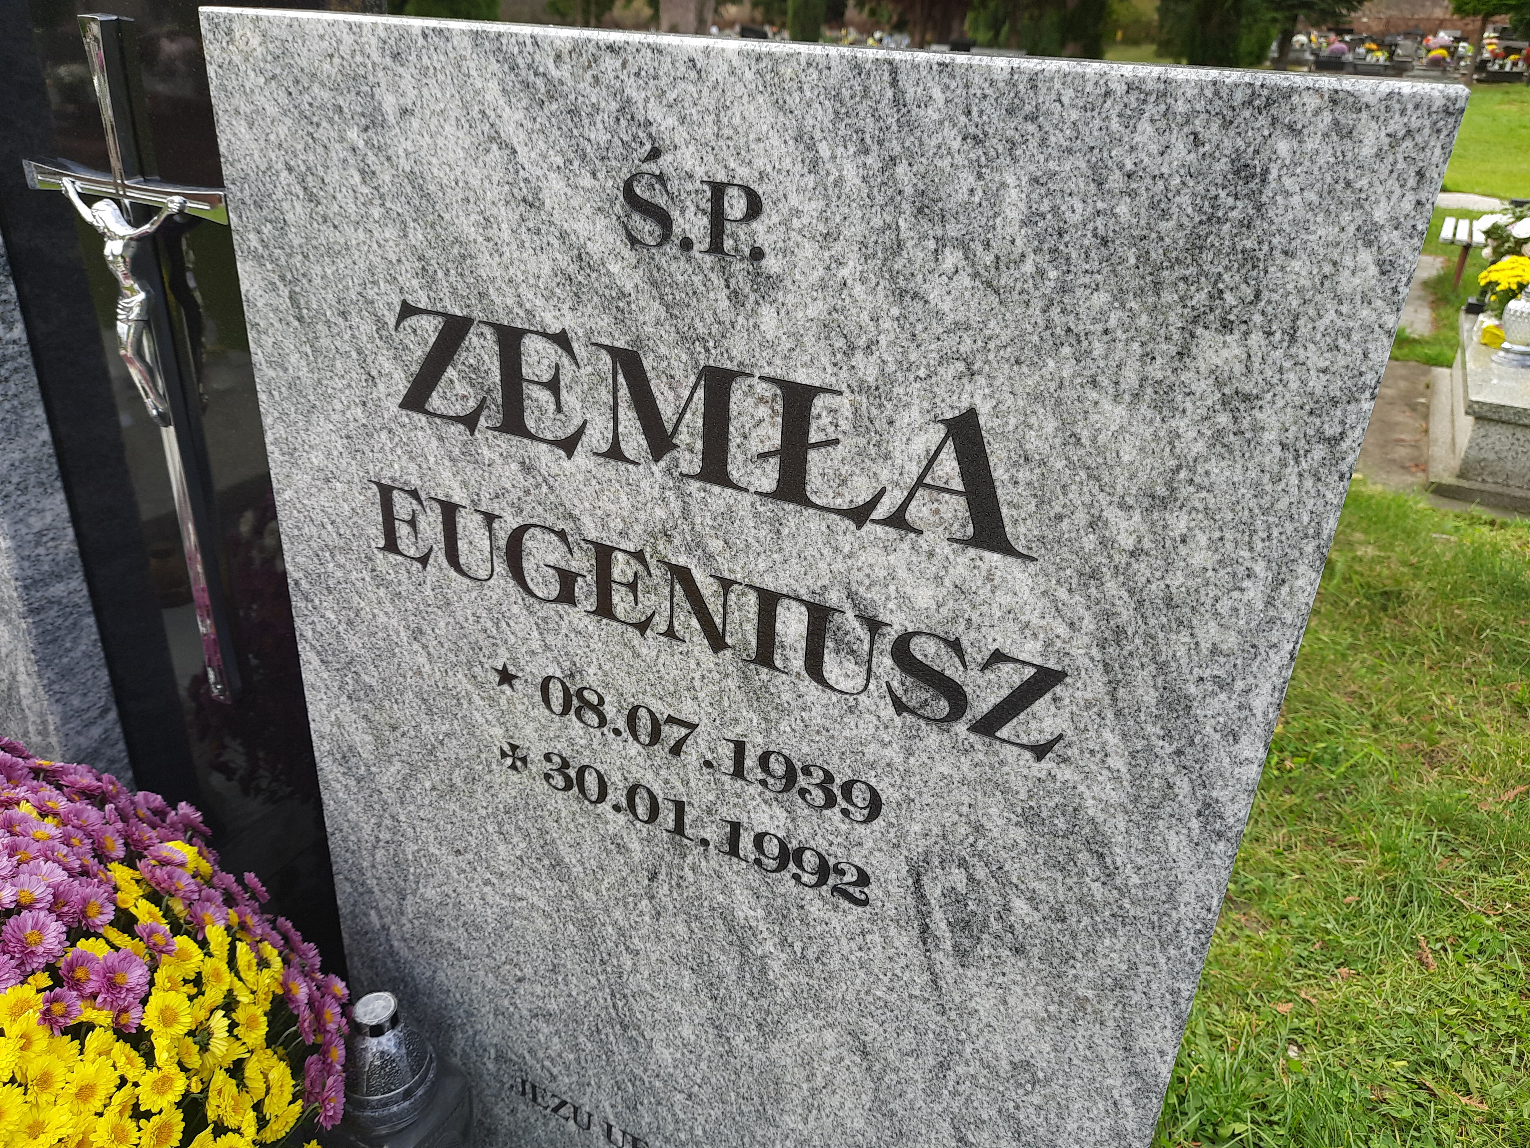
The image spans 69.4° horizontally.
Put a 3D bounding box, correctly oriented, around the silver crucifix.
[{"bbox_3d":[-0.491,-0.135,0.888,0.221,0.560,0.040,15,28,23],"label":"silver crucifix"}]

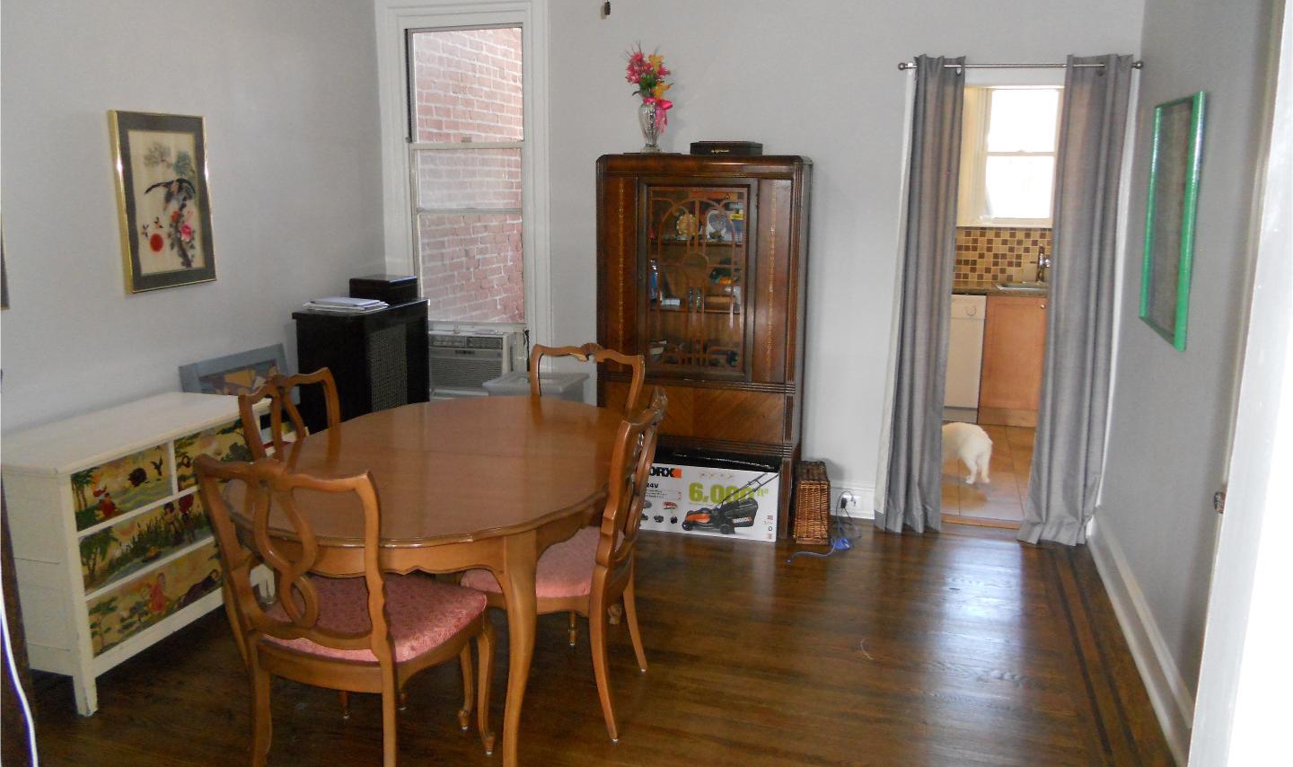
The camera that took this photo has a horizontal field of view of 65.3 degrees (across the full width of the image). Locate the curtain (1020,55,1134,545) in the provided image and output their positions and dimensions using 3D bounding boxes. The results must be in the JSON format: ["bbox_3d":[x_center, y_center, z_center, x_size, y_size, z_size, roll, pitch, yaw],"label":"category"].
[{"bbox_3d":[1.823,-0.304,4.259,0.295,2.070,0.120,3,12,15],"label":"curtain"}]

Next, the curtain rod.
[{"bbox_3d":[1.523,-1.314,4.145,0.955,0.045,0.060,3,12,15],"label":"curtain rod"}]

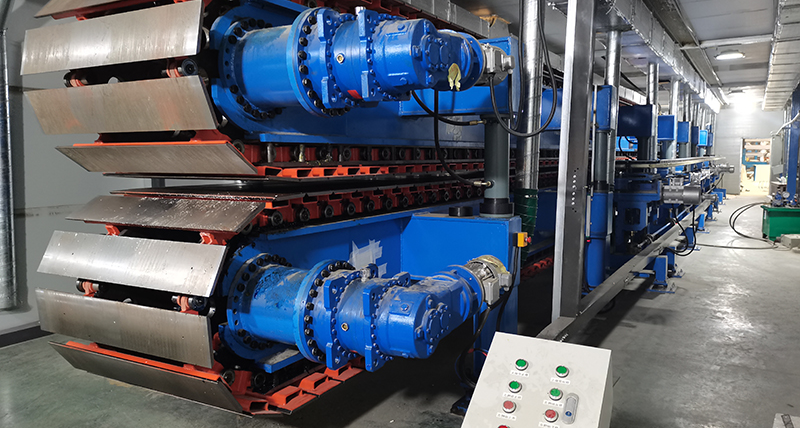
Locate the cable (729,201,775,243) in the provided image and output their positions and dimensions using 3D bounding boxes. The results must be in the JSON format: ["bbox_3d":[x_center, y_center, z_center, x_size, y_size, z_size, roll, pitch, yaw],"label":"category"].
[{"bbox_3d":[6.147,0.119,10.503,0.657,0.676,0.400,3,6,30],"label":"cable"}]

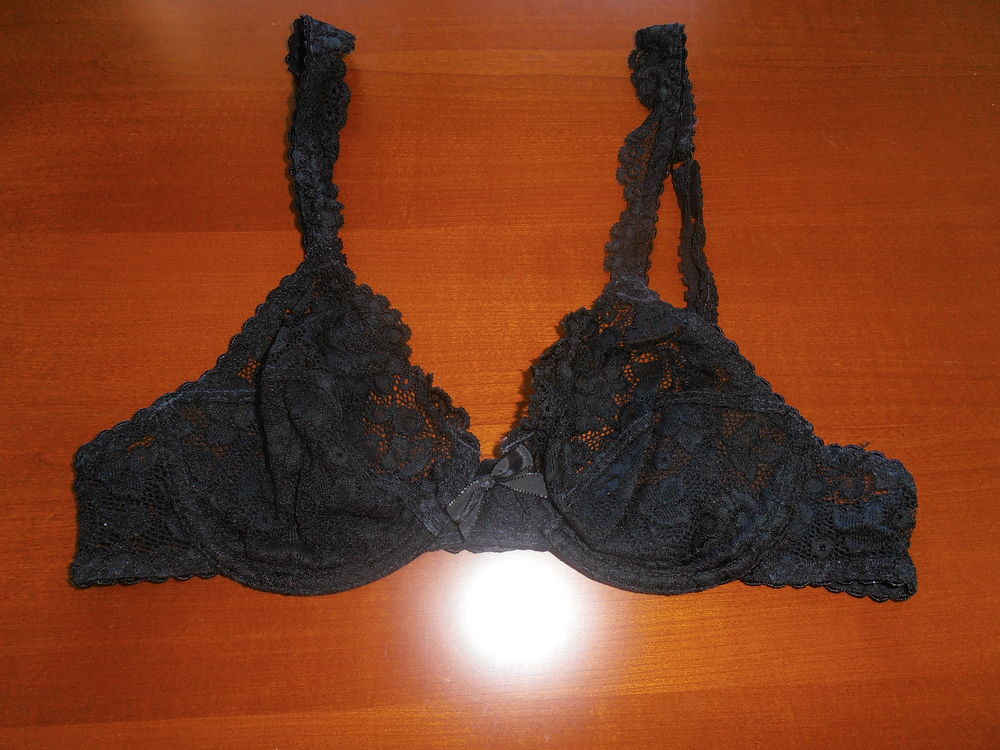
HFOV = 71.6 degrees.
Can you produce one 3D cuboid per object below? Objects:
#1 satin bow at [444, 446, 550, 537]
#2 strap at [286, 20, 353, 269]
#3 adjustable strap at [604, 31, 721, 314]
[{"bbox_3d":[-0.001,0.053,0.319,0.047,0.011,0.043,0,69,1],"label":"satin bow"},{"bbox_3d":[-0.105,-0.140,0.395,0.040,0.018,0.174,-3,69,0],"label":"strap"},{"bbox_3d":[0.085,-0.120,0.384,0.057,0.020,0.197,2,69,2],"label":"adjustable strap"}]

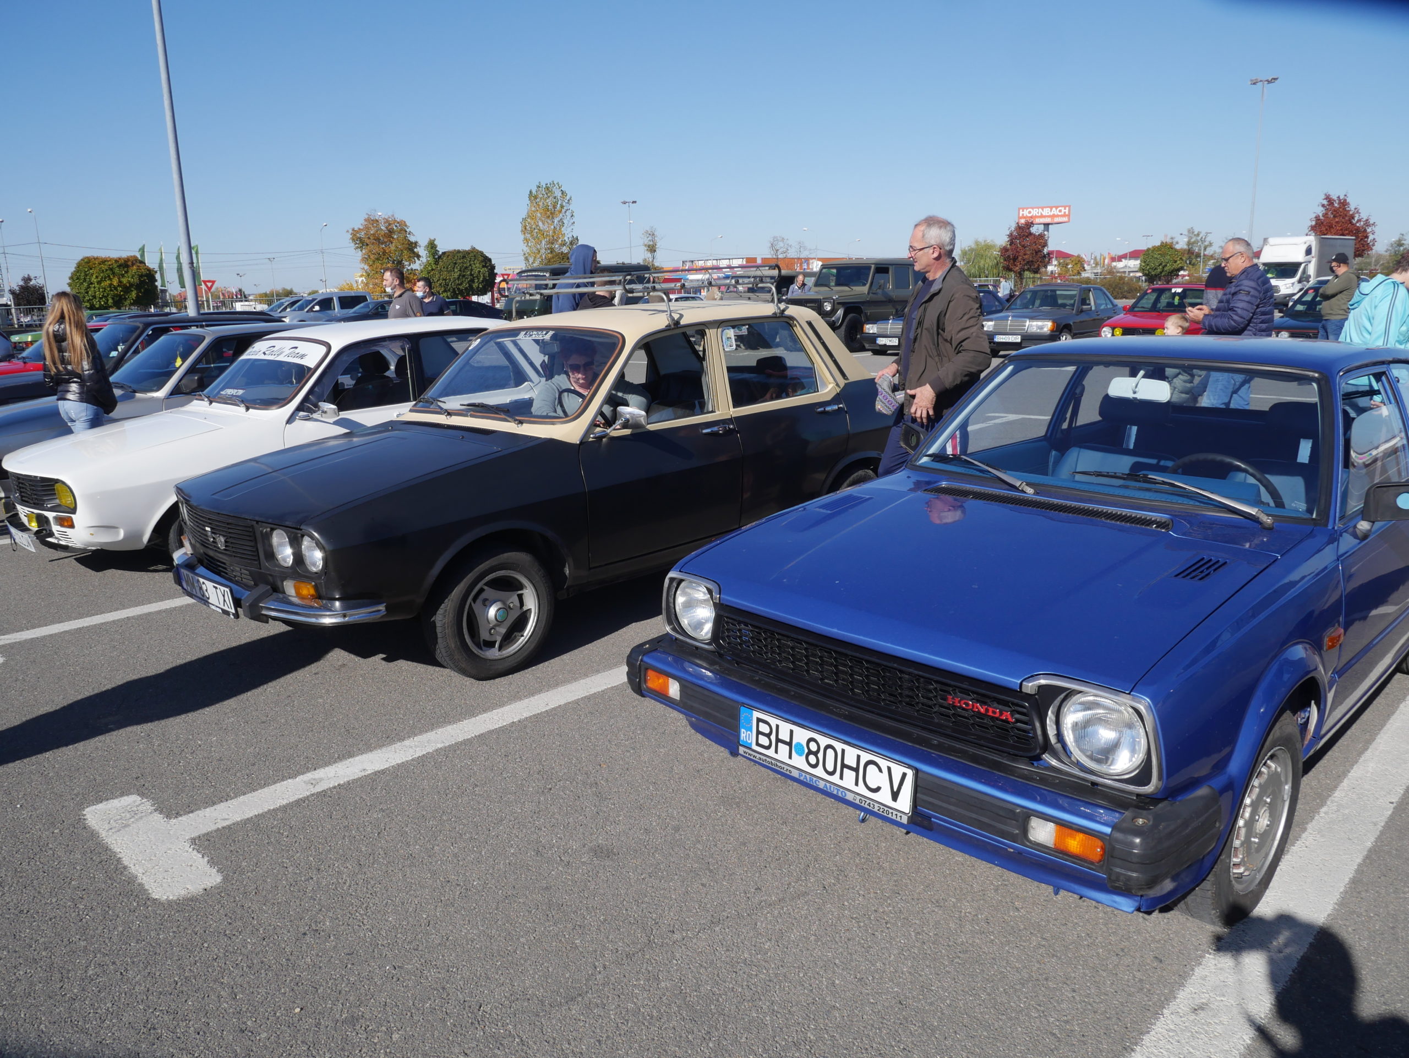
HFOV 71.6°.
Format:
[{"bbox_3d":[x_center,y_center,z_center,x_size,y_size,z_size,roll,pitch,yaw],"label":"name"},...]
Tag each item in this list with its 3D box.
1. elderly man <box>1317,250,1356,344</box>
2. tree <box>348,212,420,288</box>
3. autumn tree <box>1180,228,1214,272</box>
[{"bbox_3d":[8.087,-2.612,12.578,0.460,1.770,0.540,3,15,17],"label":"elderly man"},{"bbox_3d":[-18.904,-15.153,58.812,4.400,7.500,4.400,-1,12,0],"label":"tree"},{"bbox_3d":[42.826,-23.278,85.711,3.600,6.076,3.600,-1,14,0],"label":"autumn tree"}]

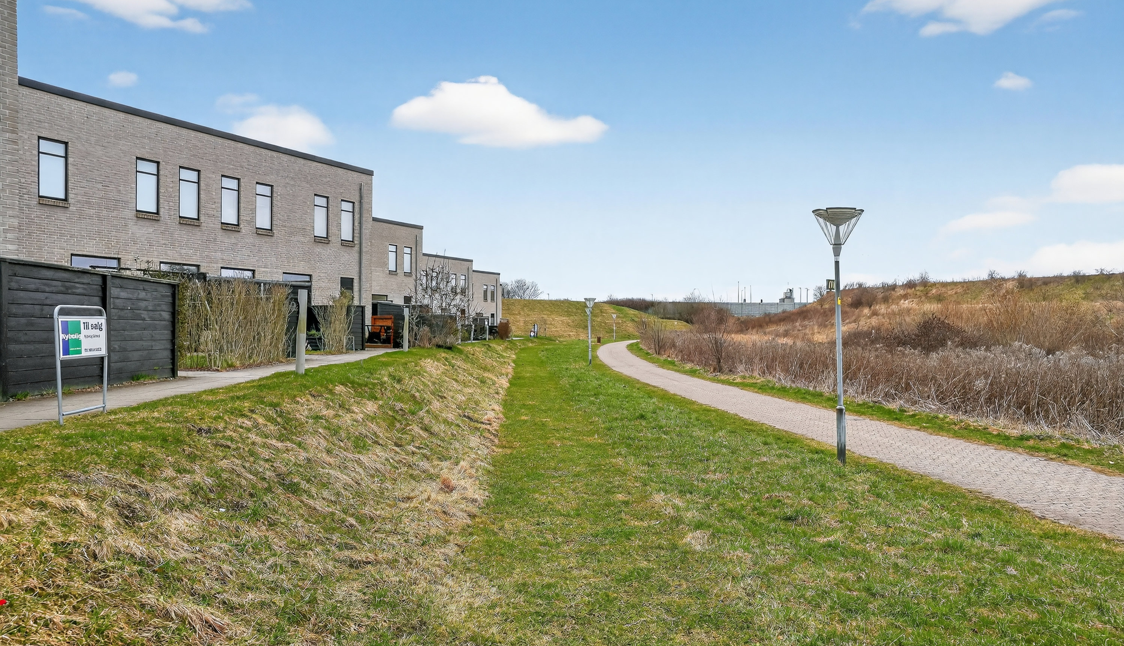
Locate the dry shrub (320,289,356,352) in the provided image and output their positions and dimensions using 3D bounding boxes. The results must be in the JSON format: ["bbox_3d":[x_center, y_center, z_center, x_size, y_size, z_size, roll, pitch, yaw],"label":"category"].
[{"bbox_3d":[-6.755,-0.026,23.500,1.100,1.900,1.100,0,-1,0],"label":"dry shrub"}]

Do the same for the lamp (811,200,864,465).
[{"bbox_3d":[3.473,0.176,9.800,0.610,3.200,0.610,0,-1,0],"label":"lamp"}]

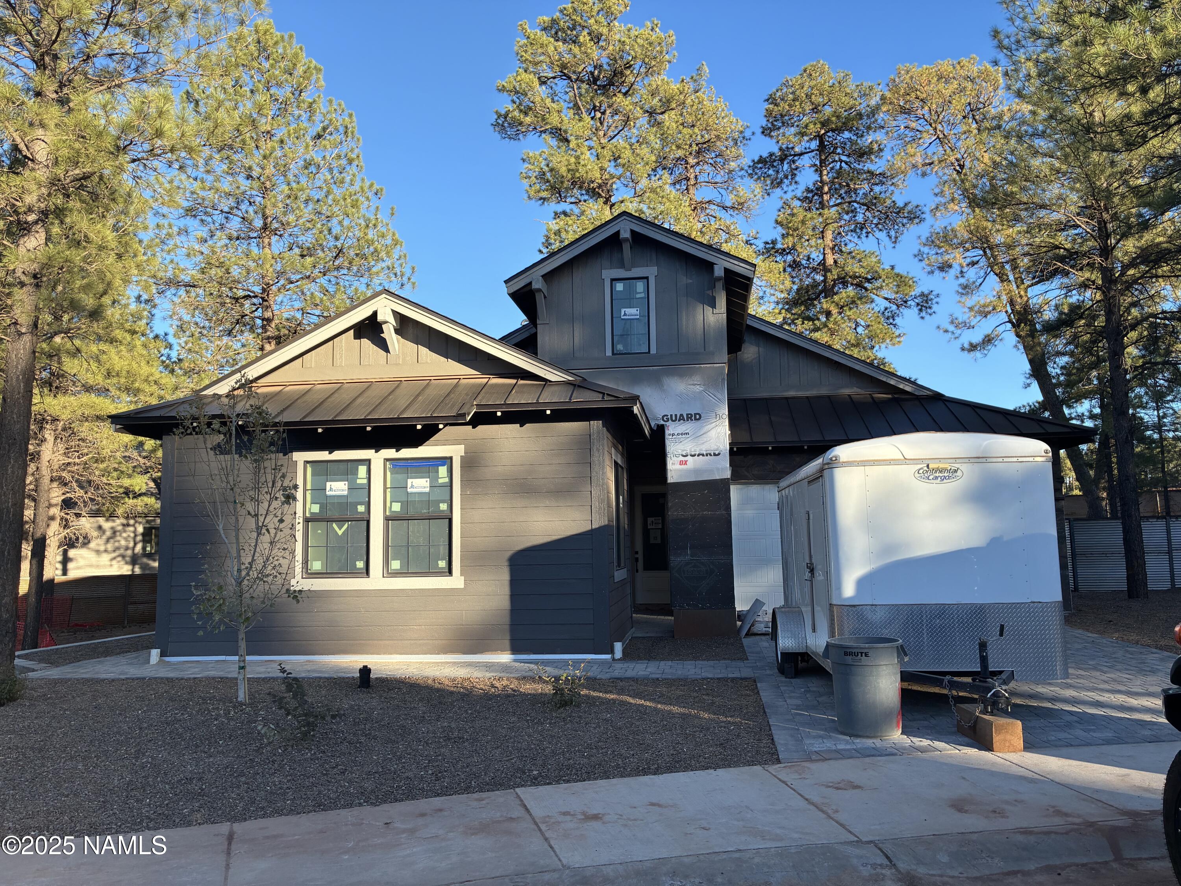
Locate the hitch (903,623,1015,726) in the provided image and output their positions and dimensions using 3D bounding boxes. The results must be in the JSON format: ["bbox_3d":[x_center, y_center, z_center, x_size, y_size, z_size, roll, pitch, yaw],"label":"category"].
[{"bbox_3d":[2.845,1.722,6.699,0.930,0.733,0.920,-2,-7,6],"label":"hitch"}]

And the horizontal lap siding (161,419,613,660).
[{"bbox_3d":[-2.679,1.238,11.257,5.865,2.824,0.200,-2,-7,7],"label":"horizontal lap siding"}]

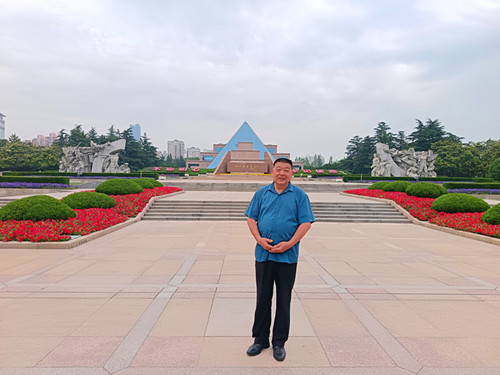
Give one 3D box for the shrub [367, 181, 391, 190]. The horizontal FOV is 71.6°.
[{"bbox_3d":[9.934,-0.007,26.500,1.950,0.902,1.950,1,1,-1],"label":"shrub"}]

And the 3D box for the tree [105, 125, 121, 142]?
[{"bbox_3d":[-37.536,-9.381,94.899,7.000,15.599,7.000,1,1,-1],"label":"tree"}]

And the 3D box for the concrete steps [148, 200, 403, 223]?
[{"bbox_3d":[1.040,1.040,15.300,11.200,0.730,2.200,0,0,-1],"label":"concrete steps"}]

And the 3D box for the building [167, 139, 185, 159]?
[{"bbox_3d":[-123.051,-43.781,579.530,28.000,70.697,22.000,1,1,-1],"label":"building"}]

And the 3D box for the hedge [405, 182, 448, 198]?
[{"bbox_3d":[8.935,0.194,17.502,2.150,0.873,2.050,1,1,-1],"label":"hedge"}]

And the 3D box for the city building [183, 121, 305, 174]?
[{"bbox_3d":[-2.596,-20.508,180.000,60.000,28.500,46.000,0,0,-1],"label":"city building"}]

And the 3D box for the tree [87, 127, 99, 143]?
[{"bbox_3d":[-37.706,-8.738,83.000,4.600,11.600,4.600,0,0,-1],"label":"tree"}]

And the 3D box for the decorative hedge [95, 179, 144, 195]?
[{"bbox_3d":[-7.012,-0.043,18.600,2.500,0.860,2.400,0,0,-1],"label":"decorative hedge"}]

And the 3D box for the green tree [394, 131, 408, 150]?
[{"bbox_3d":[41.390,-8.037,94.904,6.500,14.727,6.500,1,1,-1],"label":"green tree"}]

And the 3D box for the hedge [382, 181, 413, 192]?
[{"bbox_3d":[9.766,-0.046,22.800,2.150,0.780,2.100,0,0,-1],"label":"hedge"}]

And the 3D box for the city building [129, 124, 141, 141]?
[{"bbox_3d":[-748.340,-226.200,2260.000,64.000,370.000,58.000,0,1,0],"label":"city building"}]

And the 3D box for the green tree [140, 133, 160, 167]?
[{"bbox_3d":[-28.077,-8.271,94.911,7.500,13.598,7.500,1,1,-1],"label":"green tree"}]

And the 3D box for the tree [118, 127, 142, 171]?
[{"bbox_3d":[-25.293,-7.577,74.000,5.600,10.000,5.600,0,0,-1],"label":"tree"}]

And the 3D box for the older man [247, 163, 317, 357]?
[{"bbox_3d":[0.272,0.609,3.088,0.610,1.733,0.400,1,1,11],"label":"older man"}]

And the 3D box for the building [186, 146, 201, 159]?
[{"bbox_3d":[-103.525,-41.387,639.561,25.000,64.906,20.000,1,1,-1],"label":"building"}]

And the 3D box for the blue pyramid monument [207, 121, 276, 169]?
[{"bbox_3d":[-3.574,-21.442,177.000,36.000,25.000,32.000,0,0,-1],"label":"blue pyramid monument"}]

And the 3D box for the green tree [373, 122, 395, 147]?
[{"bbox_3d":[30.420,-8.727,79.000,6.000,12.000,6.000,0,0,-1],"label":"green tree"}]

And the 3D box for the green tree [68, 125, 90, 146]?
[{"bbox_3d":[-39.342,-8.653,80.000,5.800,11.500,5.800,0,0,-1],"label":"green tree"}]

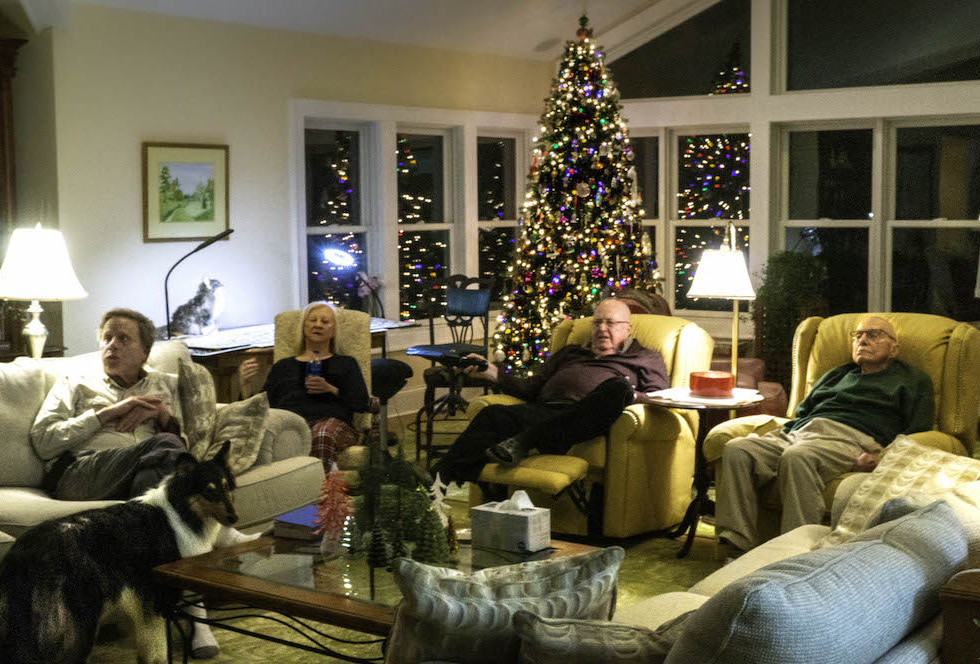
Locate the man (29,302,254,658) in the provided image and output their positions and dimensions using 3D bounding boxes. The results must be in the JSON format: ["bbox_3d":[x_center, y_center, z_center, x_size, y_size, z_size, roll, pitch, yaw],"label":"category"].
[{"bbox_3d":[-1.173,0.520,4.736,0.680,1.190,0.880,-4,7,-32],"label":"man"}]

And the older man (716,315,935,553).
[{"bbox_3d":[1.487,0.454,5.996,0.620,1.030,0.880,4,8,40],"label":"older man"}]

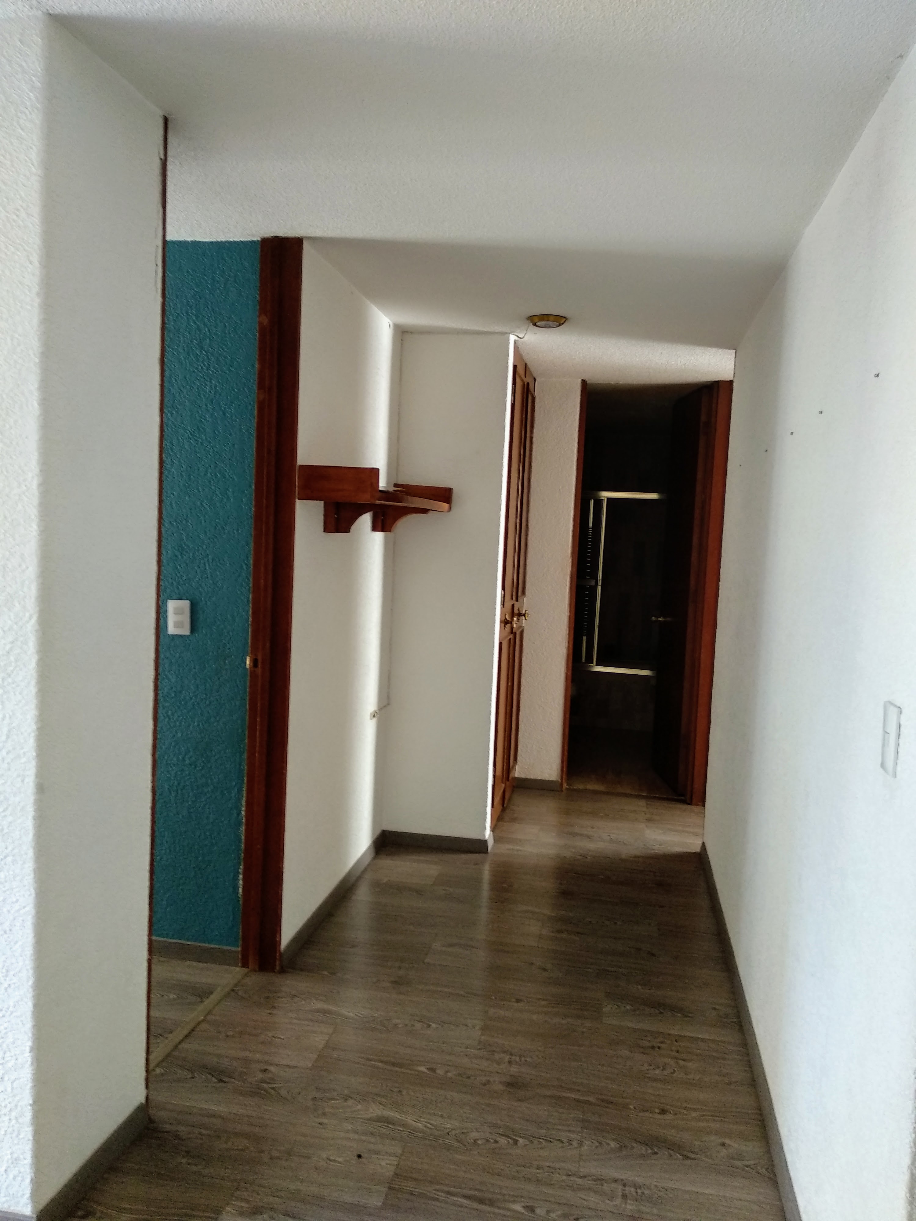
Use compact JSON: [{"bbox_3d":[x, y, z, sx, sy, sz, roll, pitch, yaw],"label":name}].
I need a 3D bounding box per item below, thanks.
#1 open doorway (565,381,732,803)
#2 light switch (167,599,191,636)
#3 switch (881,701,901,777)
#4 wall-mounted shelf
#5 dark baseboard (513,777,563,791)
[{"bbox_3d":[1.084,-0.096,5.330,0.828,2.402,0.130,3,5,10],"label":"open doorway"},{"bbox_3d":[-0.928,0.024,3.055,0.080,0.115,0.011,3,5,10],"label":"light switch"},{"bbox_3d":[0.716,0.212,1.526,0.010,0.112,0.073,3,5,10],"label":"switch"},{"bbox_3d":[-0.274,-0.409,3.582,0.271,0.221,1.266,3,5,10],"label":"wall-mounted shelf"},{"bbox_3d":[0.481,1.038,5.479,0.280,0.064,0.013,3,5,10],"label":"dark baseboard"}]

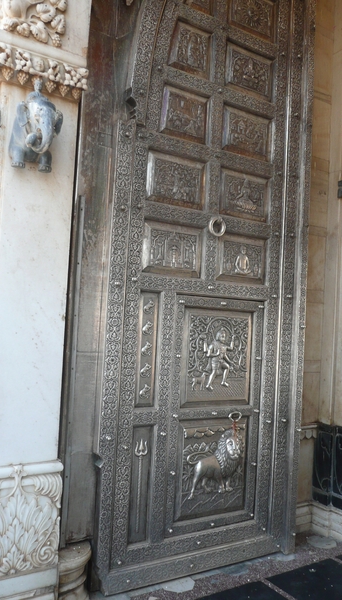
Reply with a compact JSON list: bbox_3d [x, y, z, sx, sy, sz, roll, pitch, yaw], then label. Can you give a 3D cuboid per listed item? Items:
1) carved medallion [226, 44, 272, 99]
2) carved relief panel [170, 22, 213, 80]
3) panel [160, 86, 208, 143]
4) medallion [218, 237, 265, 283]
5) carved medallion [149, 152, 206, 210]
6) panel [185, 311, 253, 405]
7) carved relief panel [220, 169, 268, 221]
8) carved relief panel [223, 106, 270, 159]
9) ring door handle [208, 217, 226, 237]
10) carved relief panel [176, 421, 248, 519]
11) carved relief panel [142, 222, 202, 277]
[{"bbox_3d":[0.516,-1.474,3.140,0.373,0.285,0.045,4,-3,-29],"label":"carved medallion"},{"bbox_3d":[0.130,-1.507,2.921,0.254,0.288,0.045,4,-3,-29],"label":"carved relief panel"},{"bbox_3d":[0.086,-1.103,2.889,0.301,0.282,0.045,4,-3,-29],"label":"panel"},{"bbox_3d":[0.458,-0.256,3.083,0.377,0.286,0.045,4,-3,-29],"label":"medallion"},{"bbox_3d":[0.036,-0.698,2.852,0.370,0.280,0.045,4,-3,-29],"label":"carved medallion"},{"bbox_3d":[0.294,0.357,2.978,0.491,0.568,0.050,4,-3,-29],"label":"panel"},{"bbox_3d":[0.475,-0.666,3.101,0.373,0.286,0.045,4,-3,-29],"label":"carved relief panel"},{"bbox_3d":[0.494,-1.068,3.119,0.368,0.281,0.045,4,-3,-29],"label":"carved relief panel"},{"bbox_3d":[0.287,-0.442,2.961,0.118,0.118,0.035,4,-3,-29],"label":"ring door handle"},{"bbox_3d":[0.263,1.018,2.948,0.500,0.558,0.070,4,-3,-29],"label":"carved relief panel"},{"bbox_3d":[0.021,-0.288,2.835,0.384,0.286,0.045,4,-3,-29],"label":"carved relief panel"}]

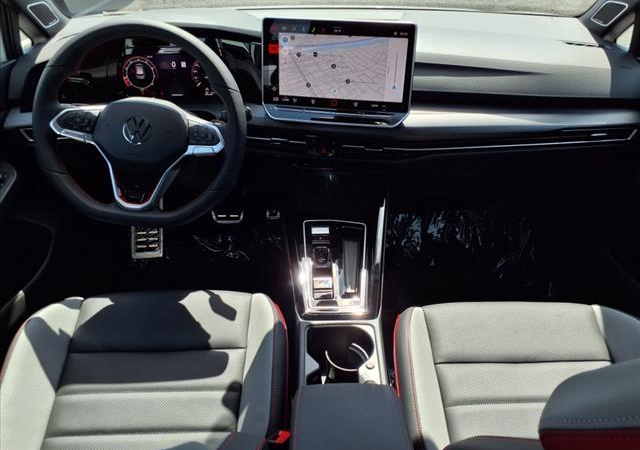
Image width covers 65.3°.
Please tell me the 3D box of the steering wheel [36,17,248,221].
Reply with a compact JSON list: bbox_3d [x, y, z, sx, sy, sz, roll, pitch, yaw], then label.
[{"bbox_3d":[-0.314,-0.178,0.895,0.370,0.360,0.100,3,7,0],"label":"steering wheel"}]

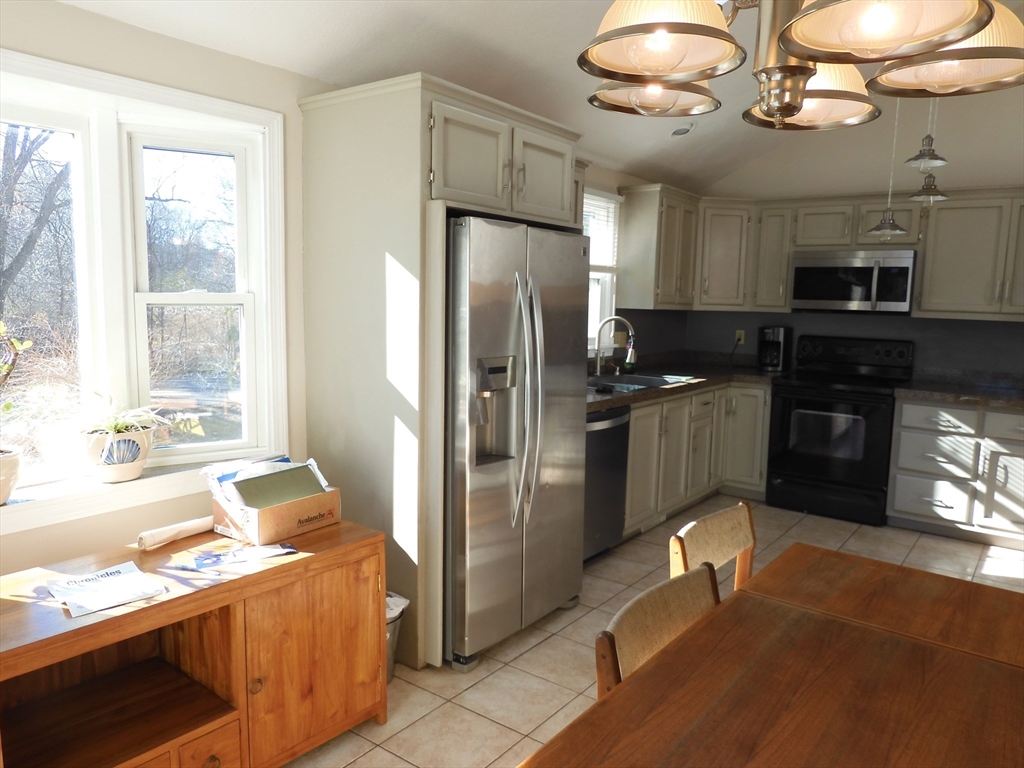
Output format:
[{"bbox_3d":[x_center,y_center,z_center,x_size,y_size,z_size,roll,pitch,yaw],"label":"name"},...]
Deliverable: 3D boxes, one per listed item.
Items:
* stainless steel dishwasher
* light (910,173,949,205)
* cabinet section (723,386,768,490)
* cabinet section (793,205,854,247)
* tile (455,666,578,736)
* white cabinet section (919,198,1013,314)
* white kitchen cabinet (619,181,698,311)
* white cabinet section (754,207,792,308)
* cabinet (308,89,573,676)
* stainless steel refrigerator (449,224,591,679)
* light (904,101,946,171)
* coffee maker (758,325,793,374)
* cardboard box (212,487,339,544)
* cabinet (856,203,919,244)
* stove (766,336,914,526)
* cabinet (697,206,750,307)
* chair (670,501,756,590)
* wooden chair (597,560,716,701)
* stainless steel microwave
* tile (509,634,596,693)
[{"bbox_3d":[0.246,0.549,4.038,0.634,0.870,0.609,6,8,37],"label":"stainless steel dishwasher"},{"bbox_3d":[2.278,-1.062,3.890,0.224,0.176,0.224,6,8,37],"label":"light"},{"bbox_3d":[1.909,0.382,5.472,0.336,0.785,0.606,6,8,37],"label":"cabinet section"},{"bbox_3d":[2.298,-1.129,5.130,0.382,0.285,0.320,6,8,37],"label":"cabinet section"},{"bbox_3d":[0.017,1.145,2.584,0.341,0.010,0.336,6,8,37],"label":"tile"},{"bbox_3d":[3.011,-0.826,4.704,0.465,0.740,0.324,6,8,37],"label":"white cabinet section"},{"bbox_3d":[1.045,-0.944,5.088,0.345,0.825,0.665,6,8,37],"label":"white kitchen cabinet"},{"bbox_3d":[2.023,-0.941,5.362,0.239,0.740,0.320,6,8,37],"label":"white cabinet section"},{"bbox_3d":[-0.283,-0.063,3.274,0.712,2.232,1.081,6,8,37],"label":"cabinet"},{"bbox_3d":[-0.228,0.193,3.195,0.864,1.741,0.825,6,8,37],"label":"stainless steel refrigerator"},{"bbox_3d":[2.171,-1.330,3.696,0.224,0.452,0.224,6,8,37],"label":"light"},{"bbox_3d":[2.019,-0.267,5.442,0.185,0.335,0.240,6,8,37],"label":"coffee maker"},{"bbox_3d":[-0.787,0.425,2.403,0.235,0.118,0.313,5,7,34],"label":"cardboard box"},{"bbox_3d":[2.621,-1.086,4.890,0.375,0.295,0.330,6,8,37],"label":"cabinet"},{"bbox_3d":[2.316,0.285,5.023,0.768,1.187,0.670,6,8,37],"label":"stove"},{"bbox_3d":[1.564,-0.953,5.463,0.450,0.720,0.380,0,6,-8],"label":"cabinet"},{"bbox_3d":[0.736,0.788,1.920,0.510,0.790,0.490,6,8,37],"label":"chair"},{"bbox_3d":[0.482,0.841,1.387,0.510,0.790,0.490,6,8,37],"label":"wooden chair"},{"bbox_3d":[2.456,-0.709,5.068,0.764,0.429,0.423,6,8,37],"label":"stainless steel microwave"},{"bbox_3d":[0.212,1.090,2.778,0.327,0.010,0.327,6,8,37],"label":"tile"}]

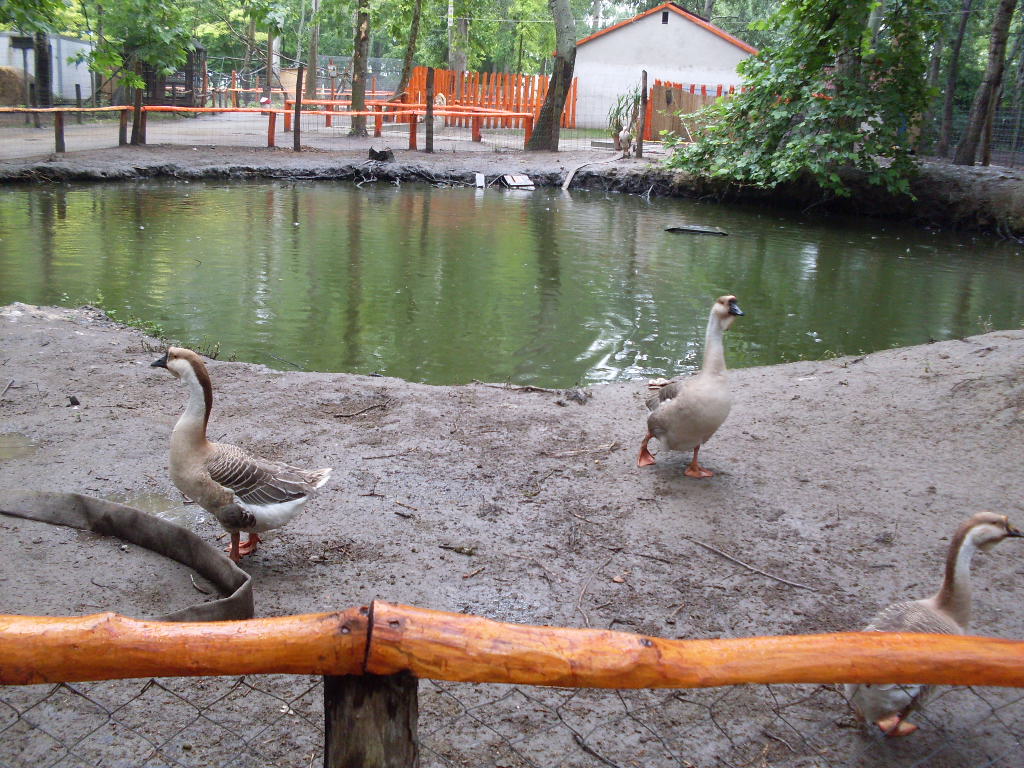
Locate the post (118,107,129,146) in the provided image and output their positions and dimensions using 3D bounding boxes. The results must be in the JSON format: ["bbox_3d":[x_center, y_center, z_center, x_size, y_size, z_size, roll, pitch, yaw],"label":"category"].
[{"bbox_3d":[-7.580,-4.998,21.890,0.147,0.713,0.147,3,15,0],"label":"post"}]

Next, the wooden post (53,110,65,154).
[{"bbox_3d":[-7.969,-4.451,19.767,0.150,0.731,0.150,3,15,0],"label":"wooden post"}]

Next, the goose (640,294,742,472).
[{"bbox_3d":[0.768,-0.011,4.835,0.320,0.773,0.620,-9,19,-38],"label":"goose"}]

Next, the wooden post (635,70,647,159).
[{"bbox_3d":[3.003,-6.142,25.610,0.161,1.930,0.161,3,15,0],"label":"wooden post"}]

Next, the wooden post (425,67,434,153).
[{"bbox_3d":[-1.768,-5.995,24.587,0.144,1.788,0.144,3,15,0],"label":"wooden post"}]

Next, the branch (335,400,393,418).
[{"bbox_3d":[-0.723,0.110,5.647,0.067,0.030,0.409,12,19,36],"label":"branch"}]

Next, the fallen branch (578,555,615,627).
[{"bbox_3d":[0.267,0.663,3.699,0.070,0.025,0.563,4,16,12],"label":"fallen branch"}]

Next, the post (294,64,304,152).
[{"bbox_3d":[-4.236,-5.496,22.457,0.131,1.677,0.131,5,15,-1],"label":"post"}]

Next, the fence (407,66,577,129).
[{"bbox_3d":[-0.548,-9.059,35.784,5.478,1.654,0.120,-1,16,-13],"label":"fence"}]

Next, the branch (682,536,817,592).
[{"bbox_3d":[0.817,0.613,3.920,0.050,0.025,0.585,-11,19,-37],"label":"branch"}]

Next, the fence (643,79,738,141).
[{"bbox_3d":[4.442,-6.719,27.664,2.478,1.496,0.120,1,15,0],"label":"fence"}]

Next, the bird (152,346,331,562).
[{"bbox_3d":[-0.911,0.236,3.826,0.596,0.739,0.250,-2,16,-11],"label":"bird"}]

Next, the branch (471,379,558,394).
[{"bbox_3d":[0.015,-0.003,6.255,0.506,0.050,0.090,7,16,16],"label":"branch"}]

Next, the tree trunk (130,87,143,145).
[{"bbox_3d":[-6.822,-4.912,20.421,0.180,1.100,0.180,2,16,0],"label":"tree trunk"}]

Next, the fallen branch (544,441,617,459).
[{"bbox_3d":[0.320,0.286,5.075,0.413,0.030,0.050,-9,18,-33],"label":"fallen branch"}]

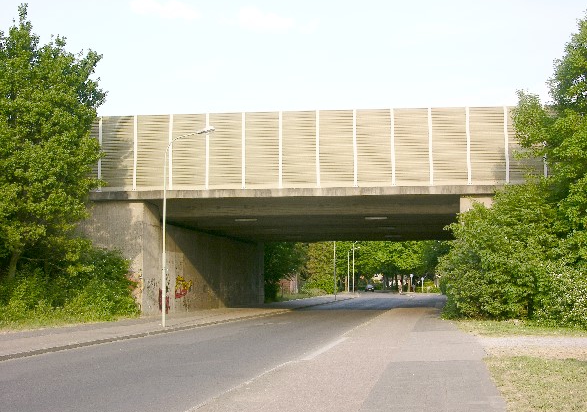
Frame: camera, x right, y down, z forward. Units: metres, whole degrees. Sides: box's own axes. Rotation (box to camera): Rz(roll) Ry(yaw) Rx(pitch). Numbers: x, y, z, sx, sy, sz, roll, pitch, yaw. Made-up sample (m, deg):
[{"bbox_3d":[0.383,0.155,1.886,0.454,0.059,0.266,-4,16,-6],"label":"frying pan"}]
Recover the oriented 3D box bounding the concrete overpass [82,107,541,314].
[{"bbox_3d":[2.512,1.852,61.056,25.200,11.050,32.500,-1,-5,5],"label":"concrete overpass"}]

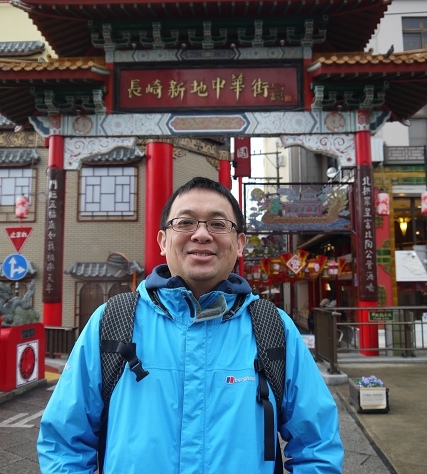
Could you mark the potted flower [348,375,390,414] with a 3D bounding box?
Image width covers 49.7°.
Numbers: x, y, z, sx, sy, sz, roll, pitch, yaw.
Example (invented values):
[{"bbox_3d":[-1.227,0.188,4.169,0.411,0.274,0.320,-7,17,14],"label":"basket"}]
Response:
[{"bbox_3d":[2.072,2.077,6.216,0.420,0.430,0.560,-1,-5,3],"label":"potted flower"}]

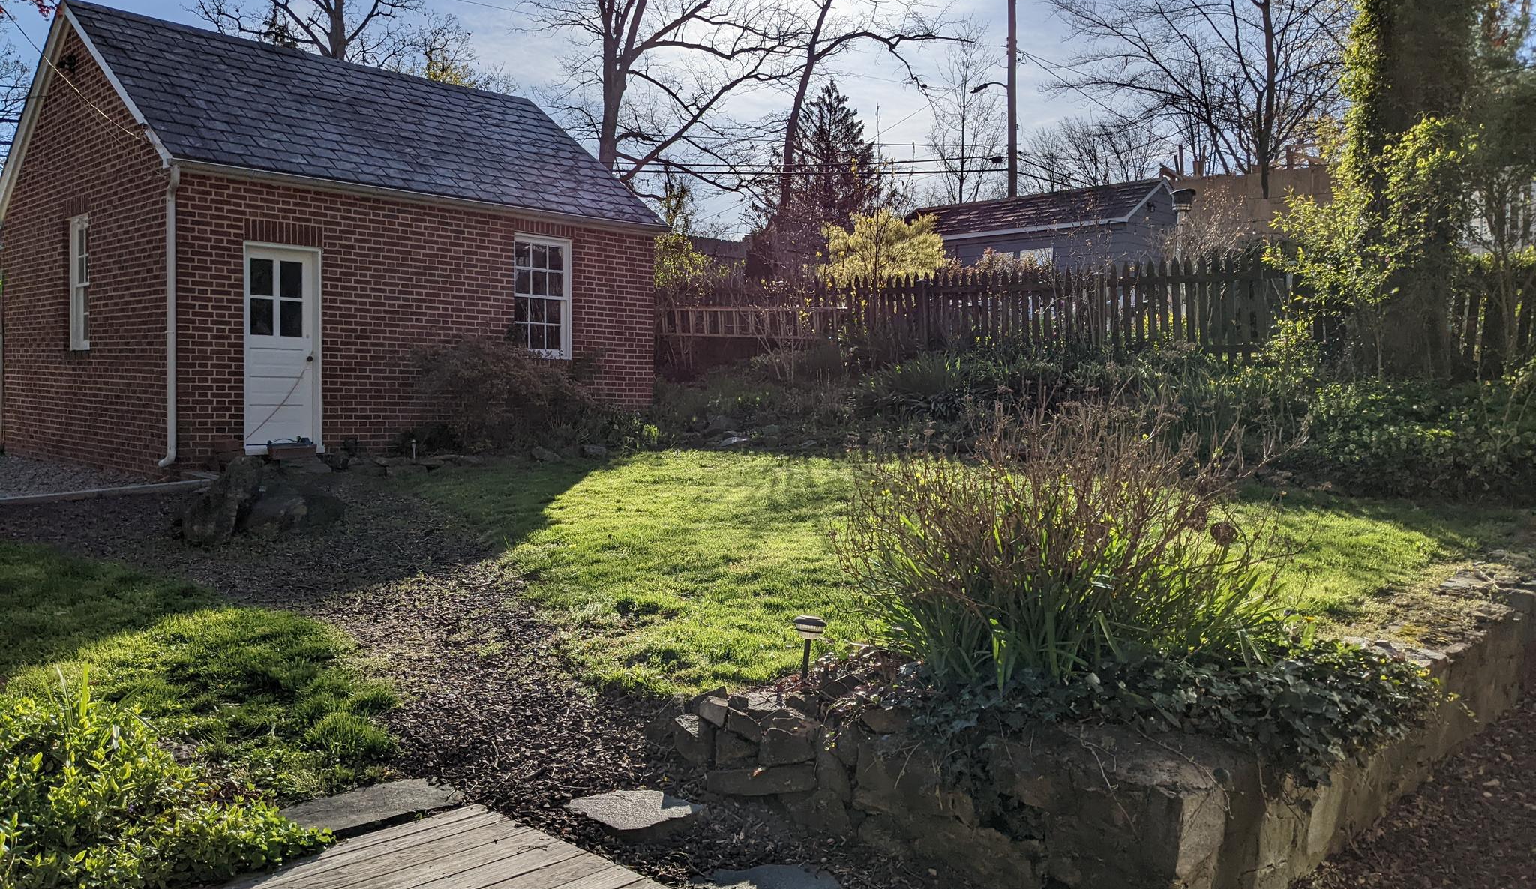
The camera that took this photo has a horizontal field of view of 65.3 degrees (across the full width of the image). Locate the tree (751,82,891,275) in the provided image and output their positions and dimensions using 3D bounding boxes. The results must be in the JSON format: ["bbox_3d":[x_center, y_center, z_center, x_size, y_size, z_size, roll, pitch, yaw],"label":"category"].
[{"bbox_3d":[1.917,-8.721,43.000,5.100,9.000,5.000,1,2,0],"label":"tree"}]

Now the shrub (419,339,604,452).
[{"bbox_3d":[-2.745,-0.524,12.600,1.500,1.200,1.850,3,3,45],"label":"shrub"}]

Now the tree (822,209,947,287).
[{"bbox_3d":[1.865,-2.735,19.300,2.100,2.100,1.900,1,2,0],"label":"tree"}]

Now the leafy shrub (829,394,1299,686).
[{"bbox_3d":[1.148,0.375,4.650,1.700,1.070,1.400,1,2,0],"label":"leafy shrub"}]

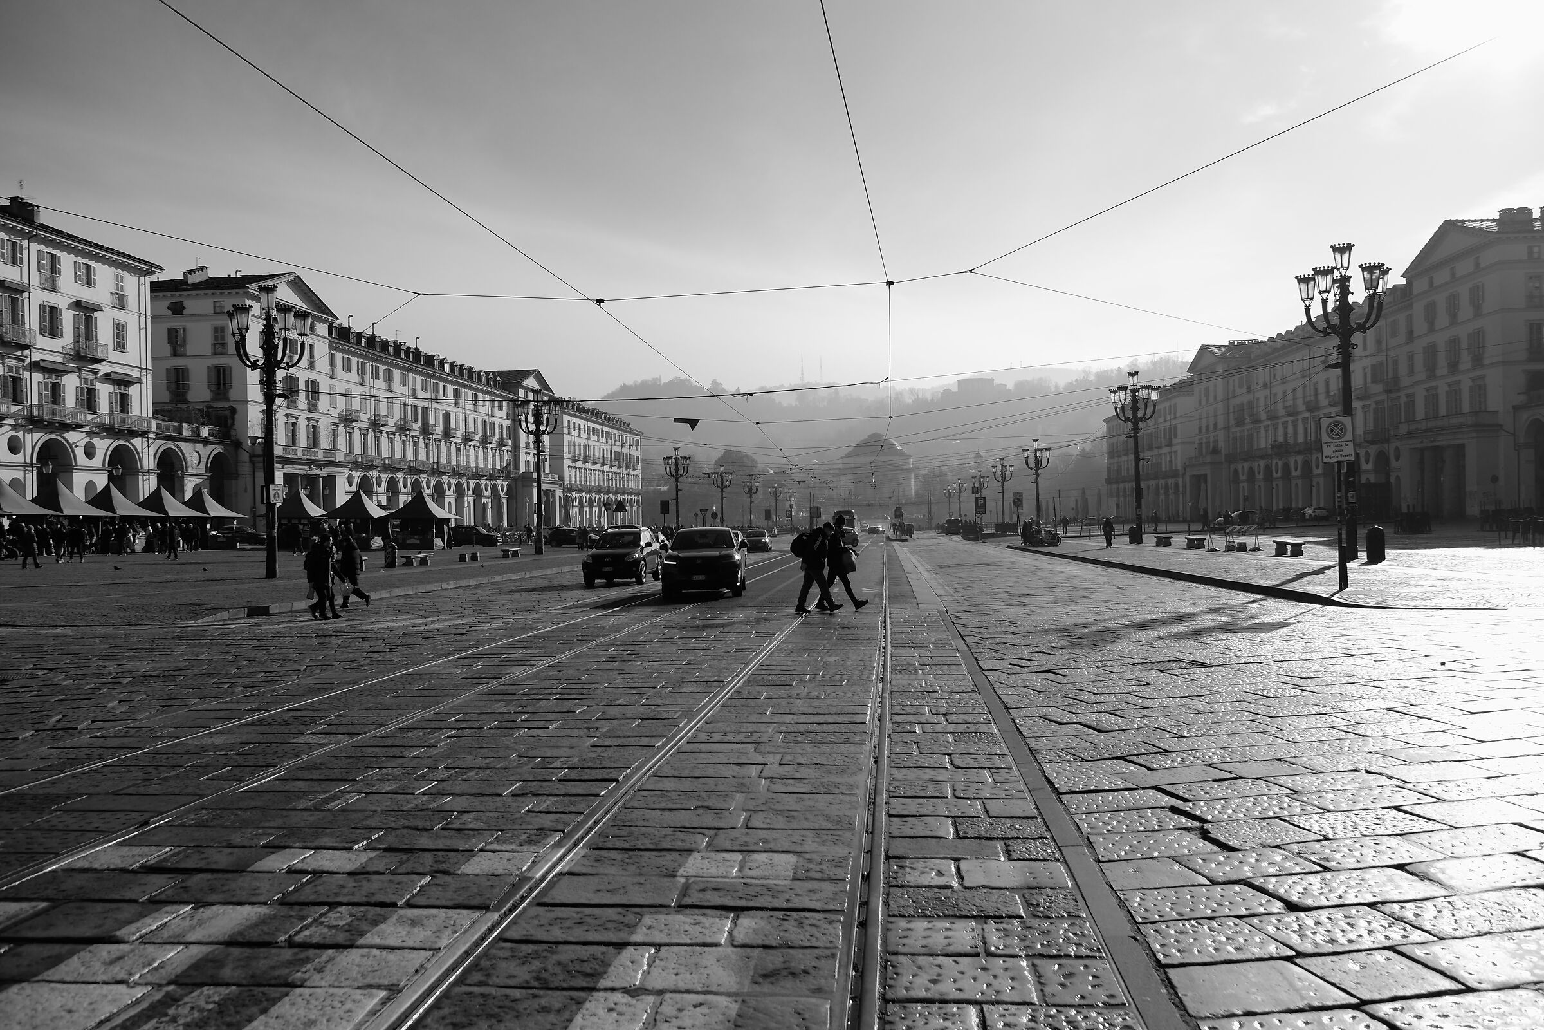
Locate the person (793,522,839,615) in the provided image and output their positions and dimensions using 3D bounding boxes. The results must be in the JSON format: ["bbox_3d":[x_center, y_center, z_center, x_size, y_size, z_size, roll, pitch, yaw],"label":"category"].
[{"bbox_3d":[0.815,0.961,21.150,0.880,1.670,0.540,-1,0,6],"label":"person"}]

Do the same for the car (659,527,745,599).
[{"bbox_3d":[-1.560,1.110,27.900,1.880,1.610,4.450,-1,0,3],"label":"car"}]

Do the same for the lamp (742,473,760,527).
[{"bbox_3d":[-3.154,-1.172,173.000,2.800,9.700,2.800,-1,0,6],"label":"lamp"}]

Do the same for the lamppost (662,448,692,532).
[{"bbox_3d":[-9.246,-1.834,113.500,2.800,9.700,2.800,-1,0,6],"label":"lamppost"}]

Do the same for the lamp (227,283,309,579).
[{"bbox_3d":[-16.685,-2.769,38.500,2.800,9.700,2.800,-1,0,6],"label":"lamp"}]

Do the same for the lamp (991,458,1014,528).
[{"bbox_3d":[28.329,-2.146,142.000,2.800,9.700,2.800,-1,0,6],"label":"lamp"}]

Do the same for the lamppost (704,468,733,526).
[{"bbox_3d":[-6.624,-1.669,157.000,2.900,9.900,2.900,-1,0,6],"label":"lamppost"}]

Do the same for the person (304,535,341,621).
[{"bbox_3d":[-8.654,1.197,22.300,0.640,1.620,0.550,-1,0,6],"label":"person"}]

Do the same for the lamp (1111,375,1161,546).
[{"bbox_3d":[20.911,-3.253,66.400,2.900,9.900,2.900,-1,0,6],"label":"lamp"}]

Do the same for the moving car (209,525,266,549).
[{"bbox_3d":[-40.567,1.614,88.000,4.300,1.470,1.790,-1,0,6],"label":"moving car"}]

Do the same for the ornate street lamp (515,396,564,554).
[{"bbox_3d":[-13.762,-2.495,68.200,2.800,9.700,2.800,-1,0,6],"label":"ornate street lamp"}]

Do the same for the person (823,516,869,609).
[{"bbox_3d":[1.360,0.885,21.400,0.750,1.750,0.600,-1,0,6],"label":"person"}]

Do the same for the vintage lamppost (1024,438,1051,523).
[{"bbox_3d":[25.475,-2.545,111.000,2.800,9.700,2.800,-1,0,6],"label":"vintage lamppost"}]

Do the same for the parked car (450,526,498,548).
[{"bbox_3d":[-23.482,1.764,92.000,3.850,1.600,1.720,-1,0,6],"label":"parked car"}]

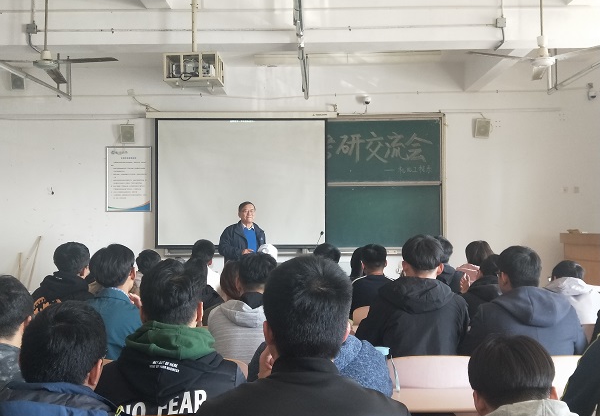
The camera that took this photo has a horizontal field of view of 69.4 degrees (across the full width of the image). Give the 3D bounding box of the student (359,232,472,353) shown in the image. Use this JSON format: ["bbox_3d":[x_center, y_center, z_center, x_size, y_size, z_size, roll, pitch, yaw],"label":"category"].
[{"bbox_3d":[0.521,0.758,2.098,0.520,1.270,0.700,0,-2,1],"label":"student"}]

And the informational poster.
[{"bbox_3d":[-2.454,-0.411,6.214,0.662,0.945,0.030,0,-2,1],"label":"informational poster"}]

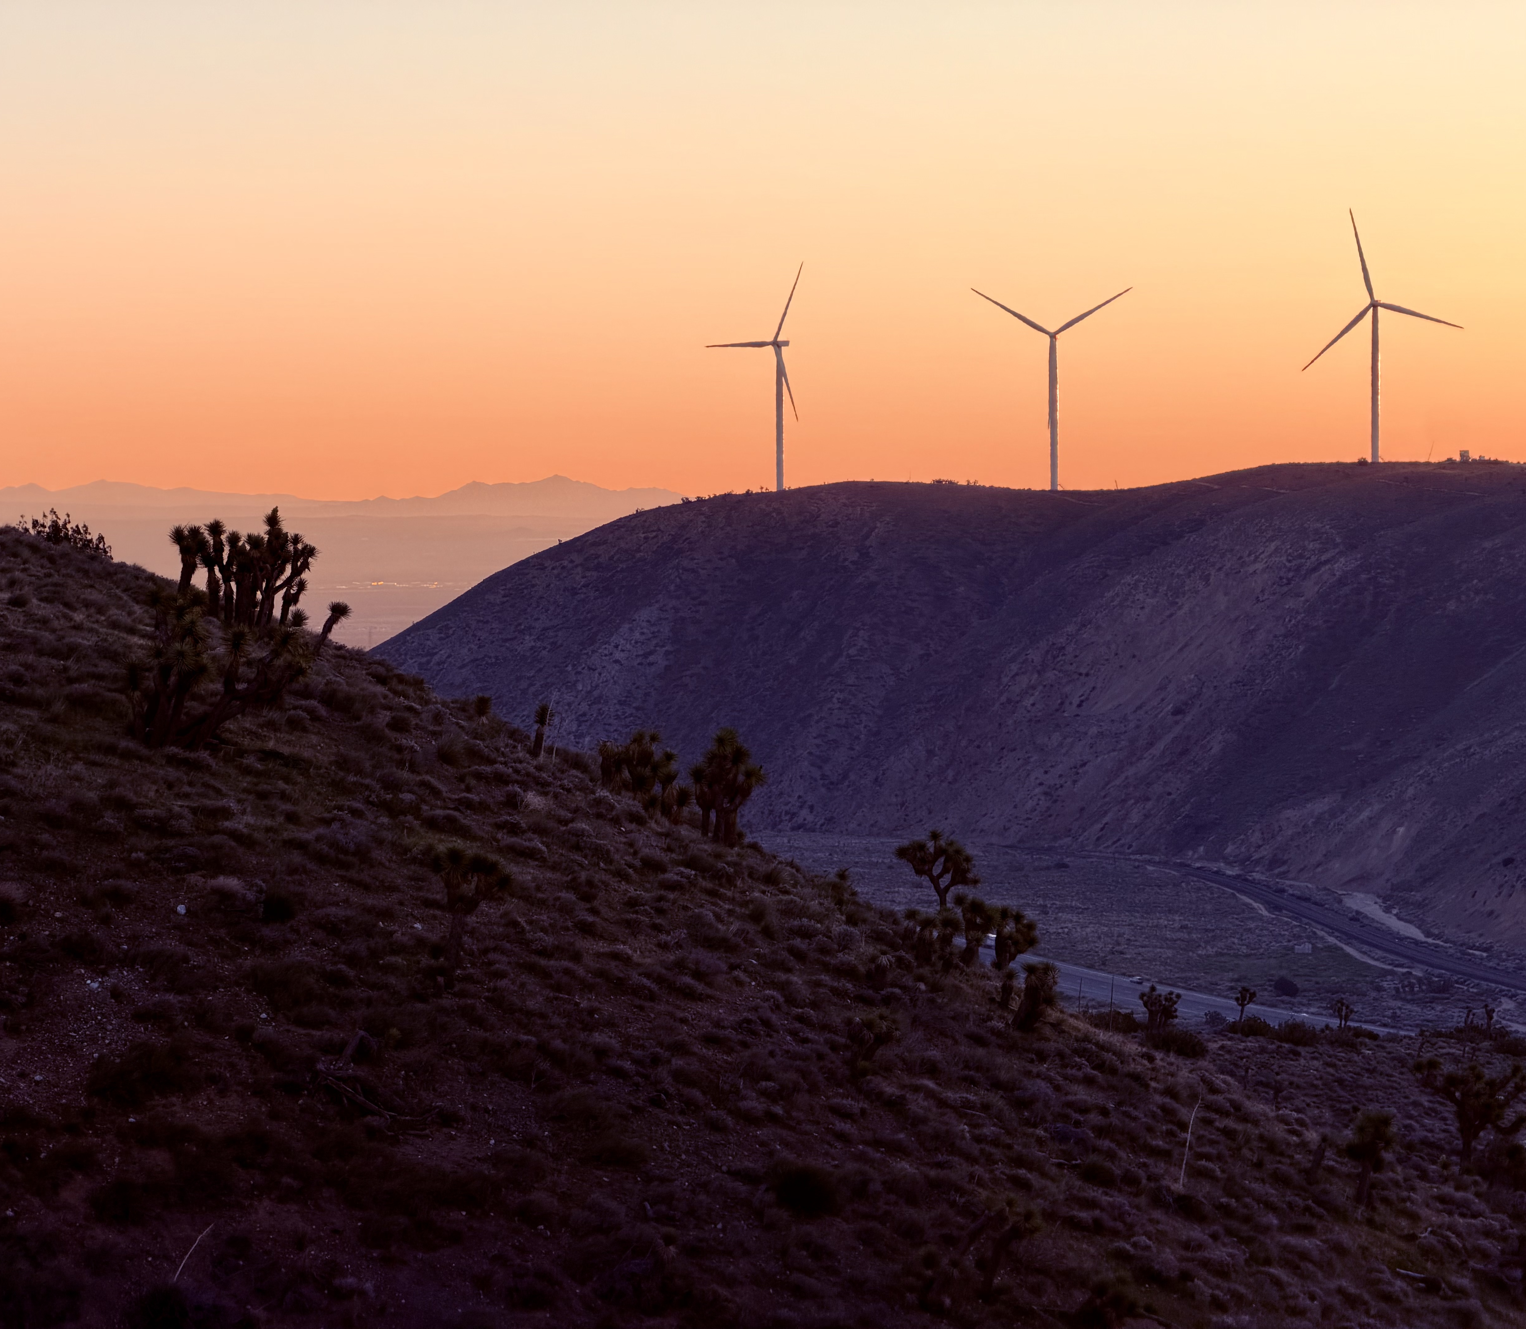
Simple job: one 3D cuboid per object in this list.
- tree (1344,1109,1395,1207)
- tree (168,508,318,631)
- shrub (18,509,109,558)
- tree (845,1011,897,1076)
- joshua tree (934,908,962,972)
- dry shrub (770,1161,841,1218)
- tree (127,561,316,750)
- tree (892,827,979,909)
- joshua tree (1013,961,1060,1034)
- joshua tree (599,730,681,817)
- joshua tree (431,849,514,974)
[{"bbox_3d":[16.128,13.112,136.000,1.320,2.570,1.260,0,2,0],"label":"tree"},{"bbox_3d":[-13.829,-2.409,136.000,4.010,3.530,3.410,0,2,0],"label":"tree"},{"bbox_3d":[-16.678,-3.085,122.000,2.244,1.247,1.907,0,2,0],"label":"shrub"},{"bbox_3d":[2.531,8.892,120.000,1.200,1.530,1.140,0,2,0],"label":"tree"},{"bbox_3d":[4.946,7.373,137.000,0.740,1.740,0.740,0,2,0],"label":"joshua tree"},{"bbox_3d":[0.889,10.865,106.000,1.460,1.180,1.390,0,2,0],"label":"dry shrub"},{"bbox_3d":[-11.039,-0.155,104.000,3.830,3.830,3.250,0,2,0],"label":"tree"},{"bbox_3d":[5.814,7.233,172.000,2.840,3.350,2.550,0,2,0],"label":"tree"},{"bbox_3d":[6.908,8.455,130.000,1.200,1.760,1.140,0,2,0],"label":"joshua tree"},{"bbox_3d":[-3.375,3.051,141.000,2.290,2.480,1.940,0,2,0],"label":"joshua tree"},{"bbox_3d":[-6.235,5.188,109.000,1.770,2.680,1.590,0,2,0],"label":"joshua tree"}]

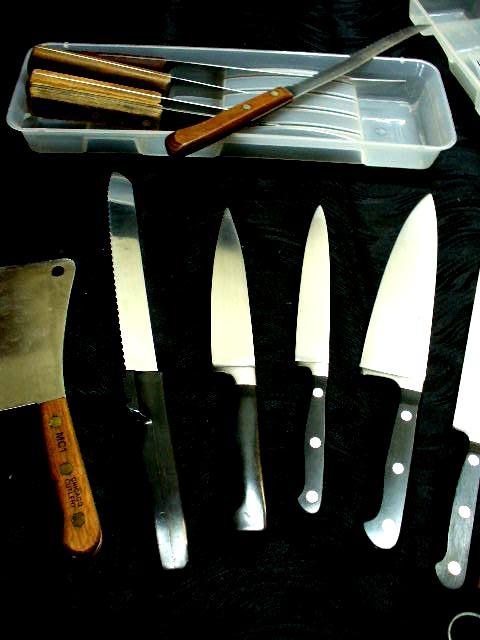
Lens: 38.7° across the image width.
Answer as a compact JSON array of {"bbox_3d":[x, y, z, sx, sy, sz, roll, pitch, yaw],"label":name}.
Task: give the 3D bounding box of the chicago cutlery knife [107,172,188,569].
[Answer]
[{"bbox_3d":[-0.077,0.010,0.504,0.027,0.022,0.345,-8,56,-8],"label":"chicago cutlery knife"}]

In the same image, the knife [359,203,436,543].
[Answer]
[{"bbox_3d":[0.118,0.013,0.513,0.047,0.020,0.320,12,55,6],"label":"knife"}]

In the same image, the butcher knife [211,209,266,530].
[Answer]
[{"bbox_3d":[-0.005,0.018,0.504,0.032,0.020,0.276,-1,55,-3],"label":"butcher knife"}]

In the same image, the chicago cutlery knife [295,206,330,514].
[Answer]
[{"bbox_3d":[0.055,0.012,0.513,0.025,0.017,0.273,6,55,2],"label":"chicago cutlery knife"}]

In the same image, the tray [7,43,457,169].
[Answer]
[{"bbox_3d":[-0.006,-0.195,0.641,0.394,0.040,0.130,2,55,-1],"label":"tray"}]

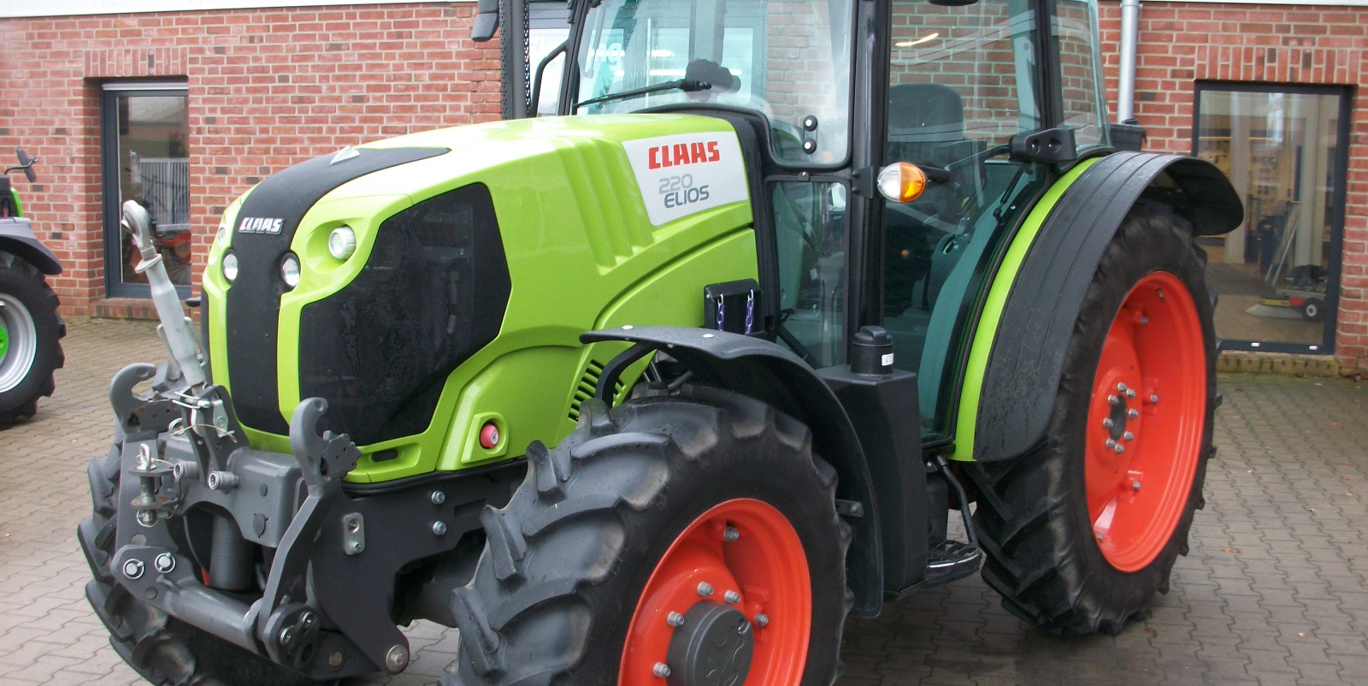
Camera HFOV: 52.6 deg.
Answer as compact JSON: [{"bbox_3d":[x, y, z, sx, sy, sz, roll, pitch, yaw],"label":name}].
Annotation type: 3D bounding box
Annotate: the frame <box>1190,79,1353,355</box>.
[{"bbox_3d":[4.067,-0.875,9.697,1.080,1.900,0.090,3,8,13],"label":"frame"}]

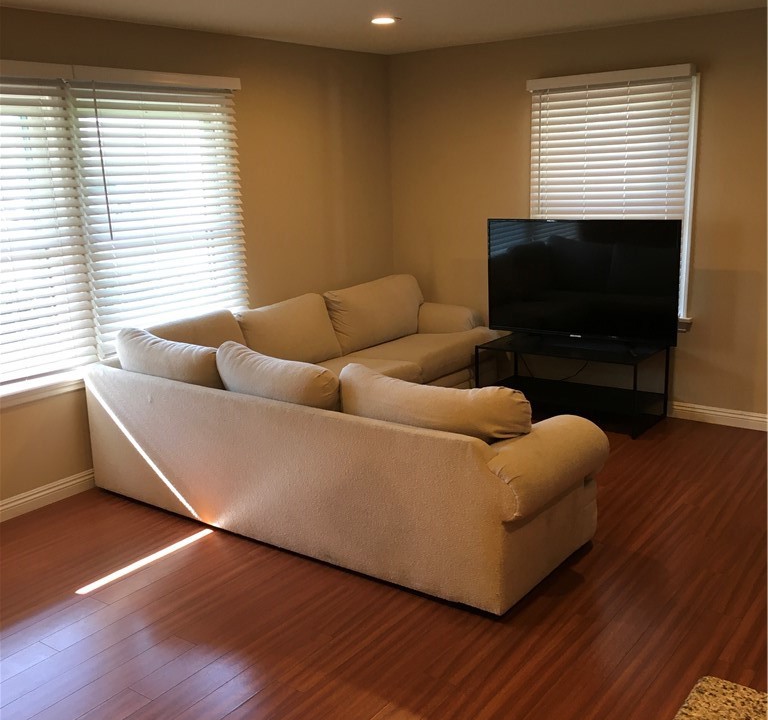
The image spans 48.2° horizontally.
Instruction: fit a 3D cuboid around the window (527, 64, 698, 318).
[{"bbox_3d":[1.387,-1.055,5.446,1.056,1.465,0.090,8,16,37],"label":"window"}]

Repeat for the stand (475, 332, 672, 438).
[{"bbox_3d":[1.206,0.136,5.561,1.079,0.453,0.531,8,16,35],"label":"stand"}]

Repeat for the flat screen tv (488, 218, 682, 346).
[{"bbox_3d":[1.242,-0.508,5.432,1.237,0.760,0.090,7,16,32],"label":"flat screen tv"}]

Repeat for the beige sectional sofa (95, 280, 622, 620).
[{"bbox_3d":[0.269,0.152,4.751,2.507,0.847,2.639,8,16,36],"label":"beige sectional sofa"}]

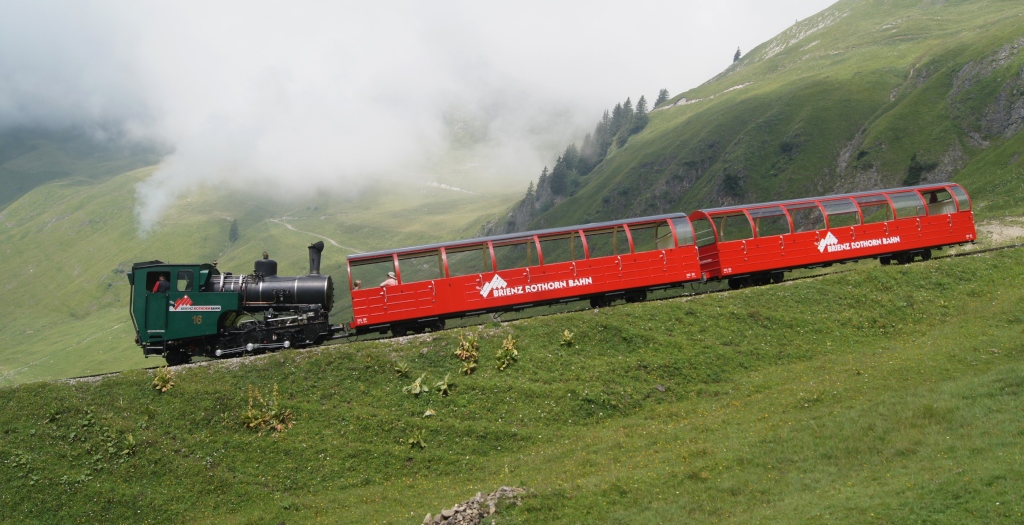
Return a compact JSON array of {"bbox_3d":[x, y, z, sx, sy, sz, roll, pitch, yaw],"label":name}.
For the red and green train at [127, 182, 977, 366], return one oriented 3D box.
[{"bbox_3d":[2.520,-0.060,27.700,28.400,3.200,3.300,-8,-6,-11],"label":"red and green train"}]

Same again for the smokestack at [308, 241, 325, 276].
[{"bbox_3d":[-5.997,-0.123,26.152,0.460,1.070,0.410,-1,-9,-1],"label":"smokestack"}]

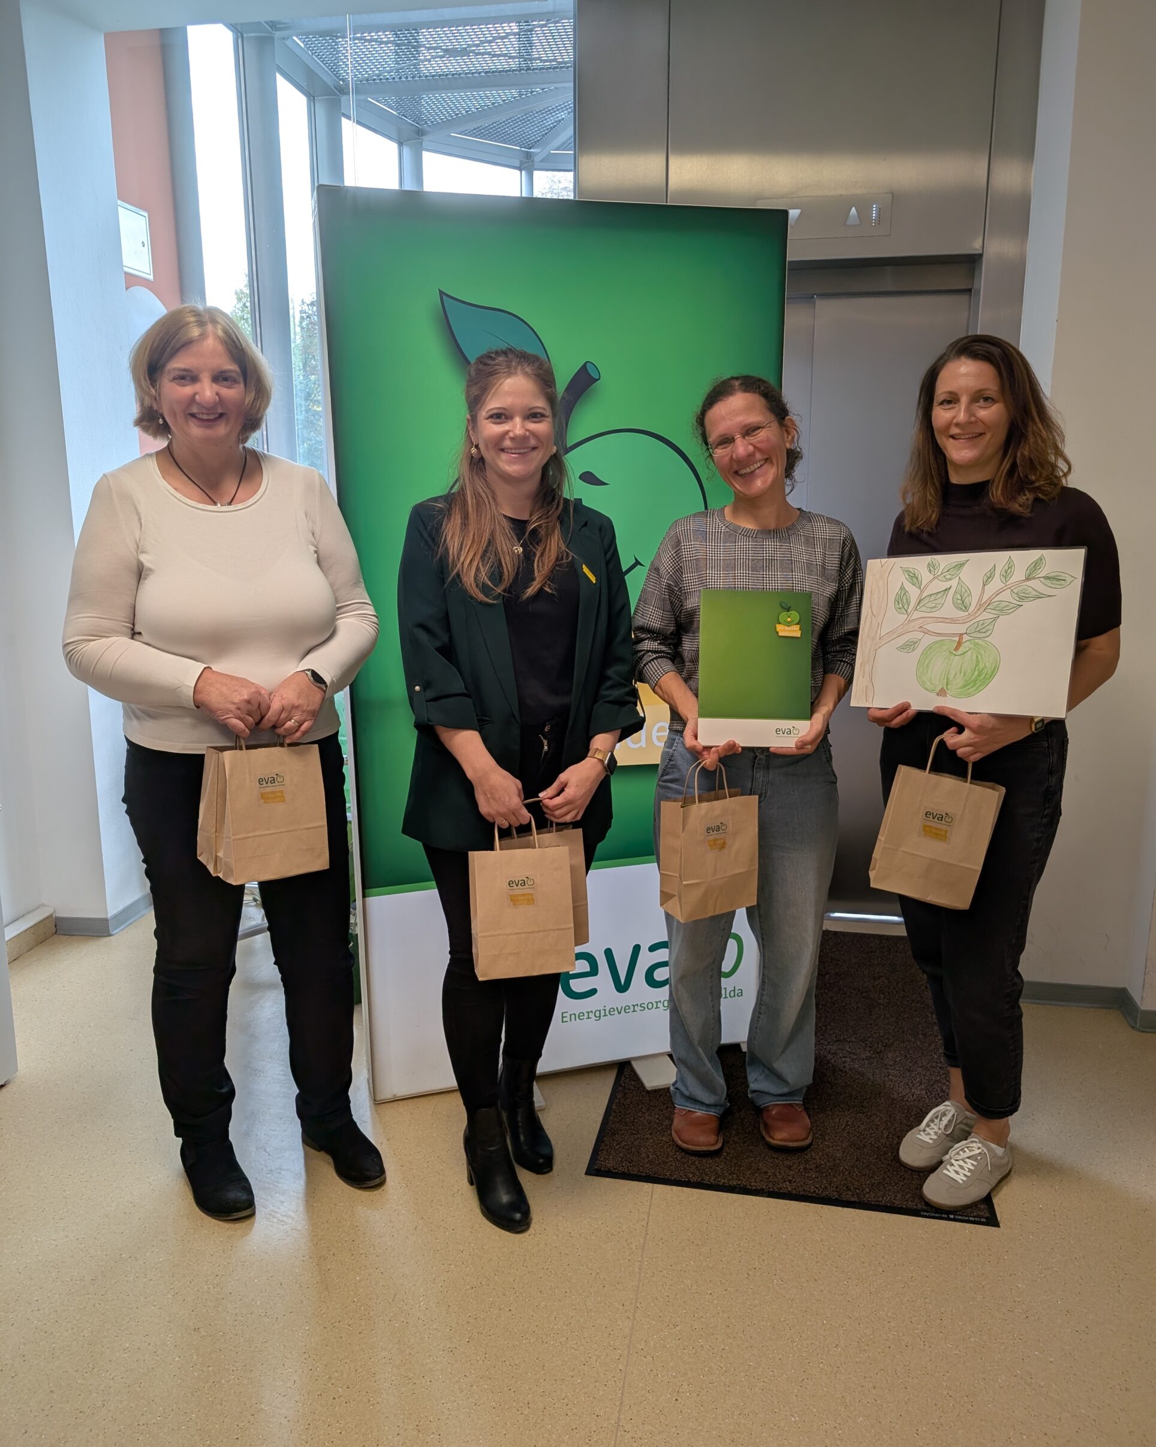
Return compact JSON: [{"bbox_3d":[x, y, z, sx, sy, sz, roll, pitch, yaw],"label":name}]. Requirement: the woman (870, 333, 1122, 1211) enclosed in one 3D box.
[{"bbox_3d":[0.811,0.124,2.112,0.500,1.705,0.410,8,14,35],"label":"woman"}]

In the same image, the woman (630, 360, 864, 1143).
[{"bbox_3d":[0.351,0.130,2.260,0.480,1.640,0.380,1,11,5],"label":"woman"}]

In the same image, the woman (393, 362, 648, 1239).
[{"bbox_3d":[-0.112,0.146,2.080,0.490,1.685,0.410,-3,12,-15],"label":"woman"}]

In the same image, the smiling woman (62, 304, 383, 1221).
[{"bbox_3d":[-0.674,0.107,2.092,0.600,1.760,0.420,-6,13,-26],"label":"smiling woman"}]

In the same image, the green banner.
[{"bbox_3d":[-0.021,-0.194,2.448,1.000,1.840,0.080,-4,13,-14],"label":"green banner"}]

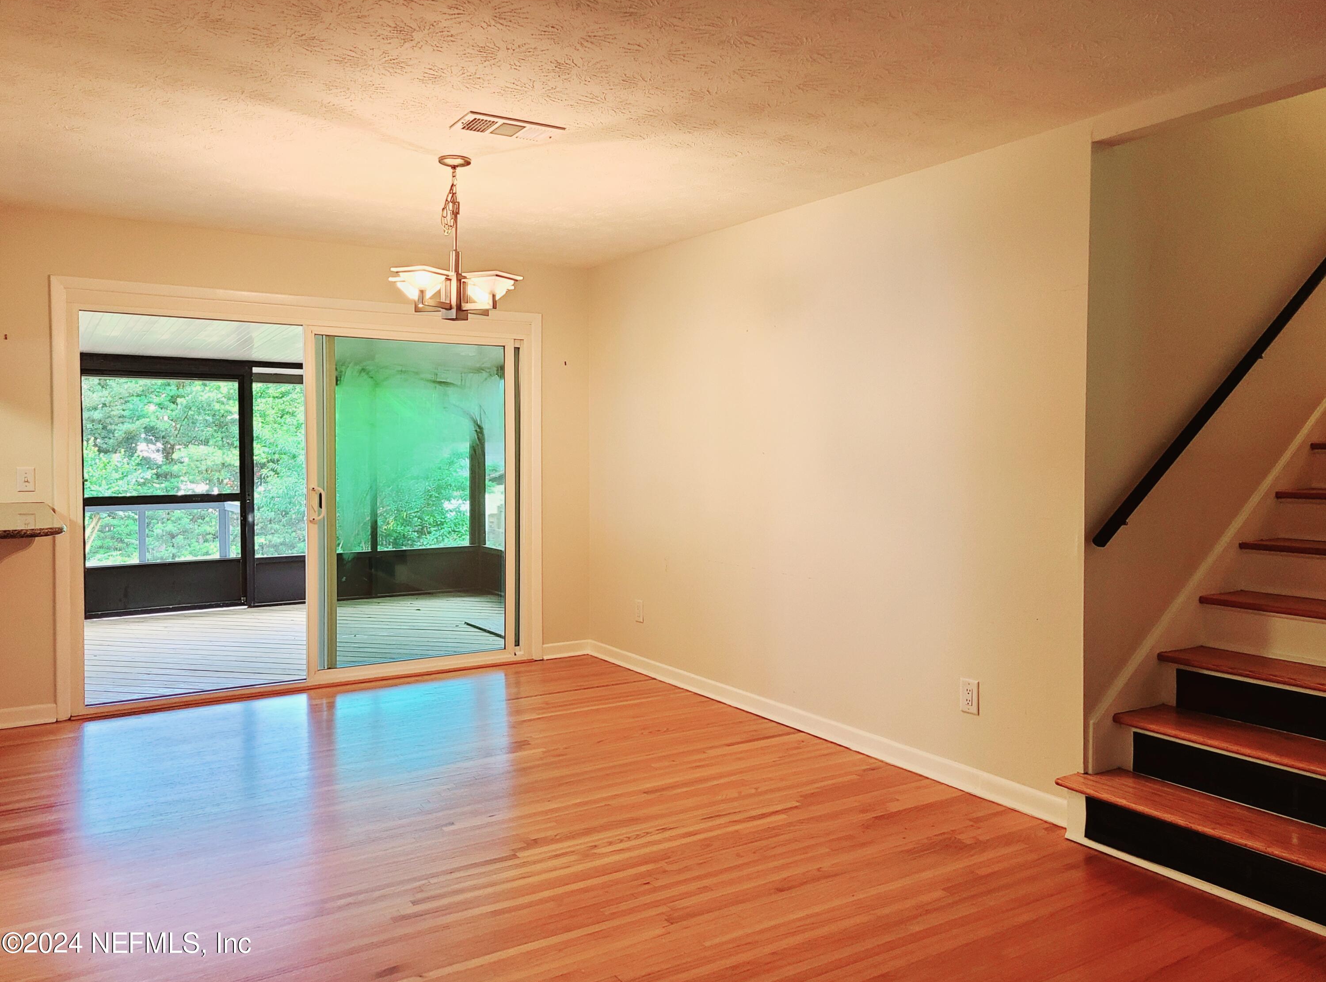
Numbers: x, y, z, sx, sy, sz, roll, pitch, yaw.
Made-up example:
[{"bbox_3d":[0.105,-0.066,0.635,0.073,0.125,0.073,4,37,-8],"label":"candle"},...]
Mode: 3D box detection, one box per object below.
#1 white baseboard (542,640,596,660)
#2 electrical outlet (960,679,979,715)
[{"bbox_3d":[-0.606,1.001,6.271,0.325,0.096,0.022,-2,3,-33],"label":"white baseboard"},{"bbox_3d":[1.178,0.791,3.825,0.010,0.127,0.083,-2,3,-33],"label":"electrical outlet"}]

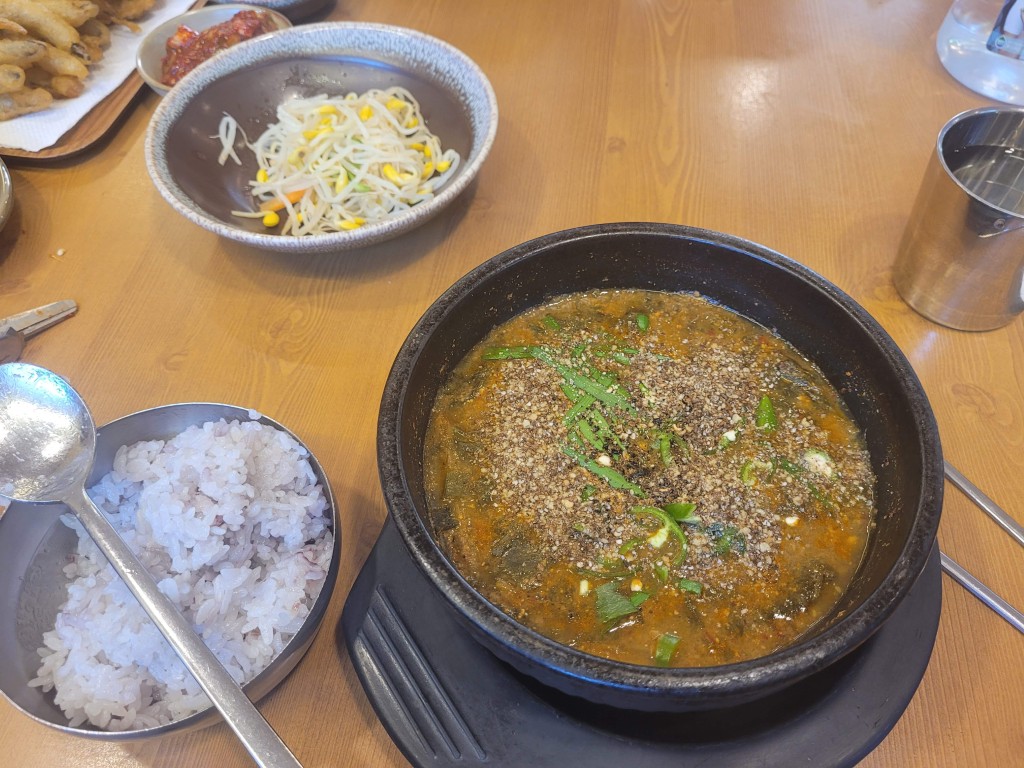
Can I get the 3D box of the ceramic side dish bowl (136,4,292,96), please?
[{"bbox_3d":[-0.160,-0.174,0.430,0.084,0.035,0.084,0,54,0],"label":"ceramic side dish bowl"}]

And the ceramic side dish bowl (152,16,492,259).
[{"bbox_3d":[-0.087,-0.110,0.377,0.164,0.050,0.164,0,54,0],"label":"ceramic side dish bowl"}]

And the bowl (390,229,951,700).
[{"bbox_3d":[0.043,0.027,0.260,0.166,0.070,0.166,0,54,0],"label":"bowl"}]

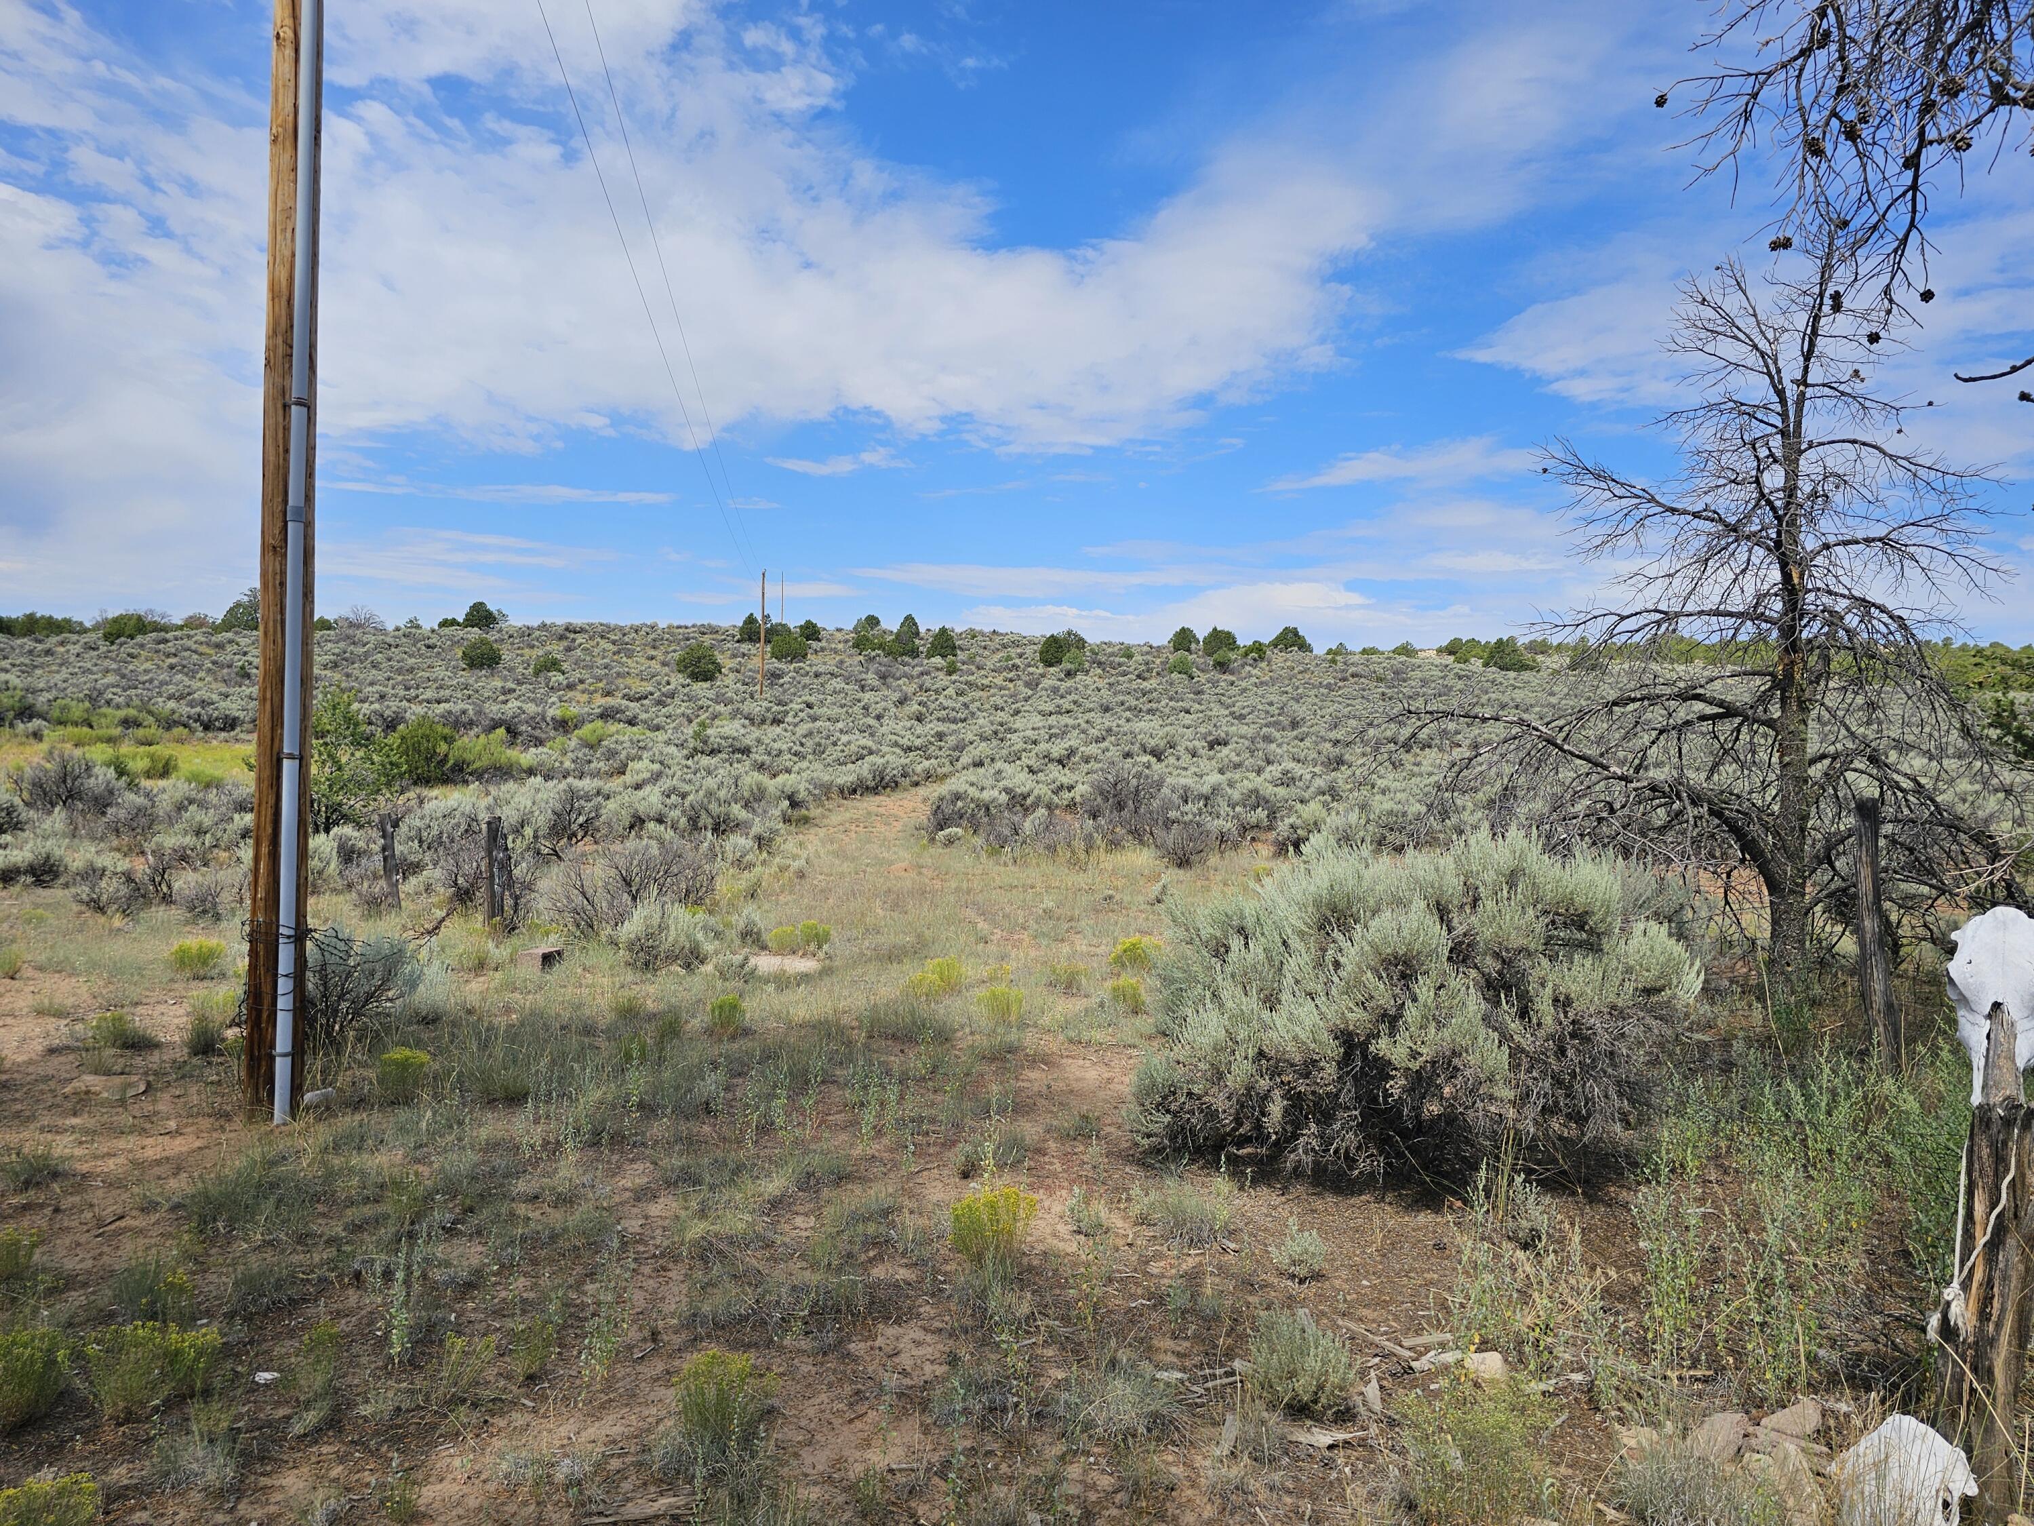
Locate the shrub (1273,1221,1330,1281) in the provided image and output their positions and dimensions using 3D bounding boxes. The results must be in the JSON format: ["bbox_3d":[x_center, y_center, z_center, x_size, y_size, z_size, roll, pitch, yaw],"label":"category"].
[{"bbox_3d":[0.871,1.497,4.162,0.170,0.170,0.160,1,1,0],"label":"shrub"}]

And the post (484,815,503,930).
[{"bbox_3d":[-4.801,1.013,12.392,0.140,1.080,0.140,1,1,0],"label":"post"}]

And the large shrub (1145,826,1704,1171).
[{"bbox_3d":[1.714,0.931,5.716,2.305,1.279,1.844,1,1,17],"label":"large shrub"}]

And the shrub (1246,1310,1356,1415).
[{"bbox_3d":[0.712,1.478,3.394,0.266,0.215,0.239,1,1,12],"label":"shrub"}]

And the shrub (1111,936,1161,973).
[{"bbox_3d":[0.908,1.463,10.366,0.370,0.270,0.330,1,1,0],"label":"shrub"}]

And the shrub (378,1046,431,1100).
[{"bbox_3d":[-2.727,1.376,6.021,0.219,0.225,0.197,1,1,-24],"label":"shrub"}]

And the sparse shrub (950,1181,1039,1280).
[{"bbox_3d":[-0.069,1.422,4.126,0.277,0.279,0.249,1,1,-1],"label":"sparse shrub"}]

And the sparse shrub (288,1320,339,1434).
[{"bbox_3d":[-1.647,1.437,3.162,0.130,0.260,0.140,1,1,0],"label":"sparse shrub"}]

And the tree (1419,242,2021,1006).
[{"bbox_3d":[4.737,-0.924,8.982,3.600,5.100,3.500,1,1,0],"label":"tree"}]

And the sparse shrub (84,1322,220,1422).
[{"bbox_3d":[-2.080,1.442,3.258,0.271,0.193,0.244,1,1,-32],"label":"sparse shrub"}]

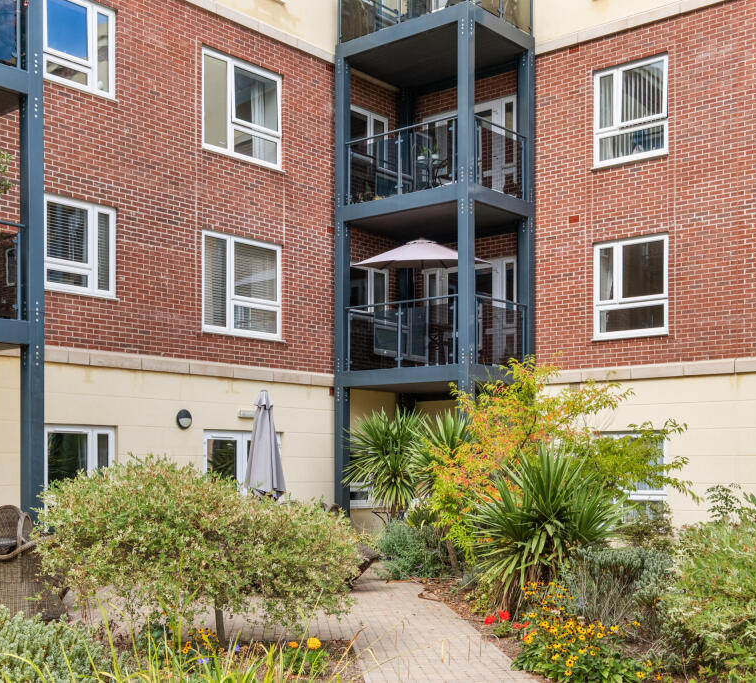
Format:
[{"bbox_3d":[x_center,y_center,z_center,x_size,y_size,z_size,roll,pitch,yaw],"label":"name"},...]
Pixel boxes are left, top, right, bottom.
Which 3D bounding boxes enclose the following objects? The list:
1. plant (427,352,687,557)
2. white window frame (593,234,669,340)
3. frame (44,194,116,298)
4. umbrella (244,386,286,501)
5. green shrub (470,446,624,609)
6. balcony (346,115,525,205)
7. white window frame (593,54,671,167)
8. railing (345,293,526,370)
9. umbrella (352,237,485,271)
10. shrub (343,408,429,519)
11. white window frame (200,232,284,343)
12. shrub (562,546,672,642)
[{"bbox_3d":[1.942,1.380,11.400,2.650,2.400,2.300,0,-3,0],"label":"plant"},{"bbox_3d":[4.153,-0.876,16.778,1.293,1.630,0.120,-3,-4,40],"label":"white window frame"},{"bbox_3d":[-4.170,-1.290,14.270,0.100,1.300,1.200,-3,-5,41],"label":"frame"},{"bbox_3d":[-1.463,1.830,13.200,0.520,2.400,0.520,0,-3,0],"label":"umbrella"},{"bbox_3d":[1.771,1.943,10.700,1.550,1.680,1.450,0,-3,0],"label":"green shrub"},{"bbox_3d":[1.020,-2.971,17.850,2.450,1.120,1.650,-3,-4,40],"label":"balcony"},{"bbox_3d":[4.130,-3.750,16.780,1.310,1.630,0.100,-3,-5,39],"label":"white window frame"},{"bbox_3d":[0.984,0.000,18.000,2.700,1.200,1.750,-3,-4,38],"label":"railing"},{"bbox_3d":[0.750,-0.670,17.700,2.400,2.250,2.400,-3,-5,39],"label":"umbrella"},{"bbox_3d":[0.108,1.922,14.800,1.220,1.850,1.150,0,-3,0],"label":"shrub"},{"bbox_3d":[-2.180,-0.870,16.580,0.100,1.600,1.700,-3,-5,41],"label":"white window frame"},{"bbox_3d":[2.300,2.360,9.800,1.100,0.820,1.000,-1,-4,11],"label":"shrub"}]

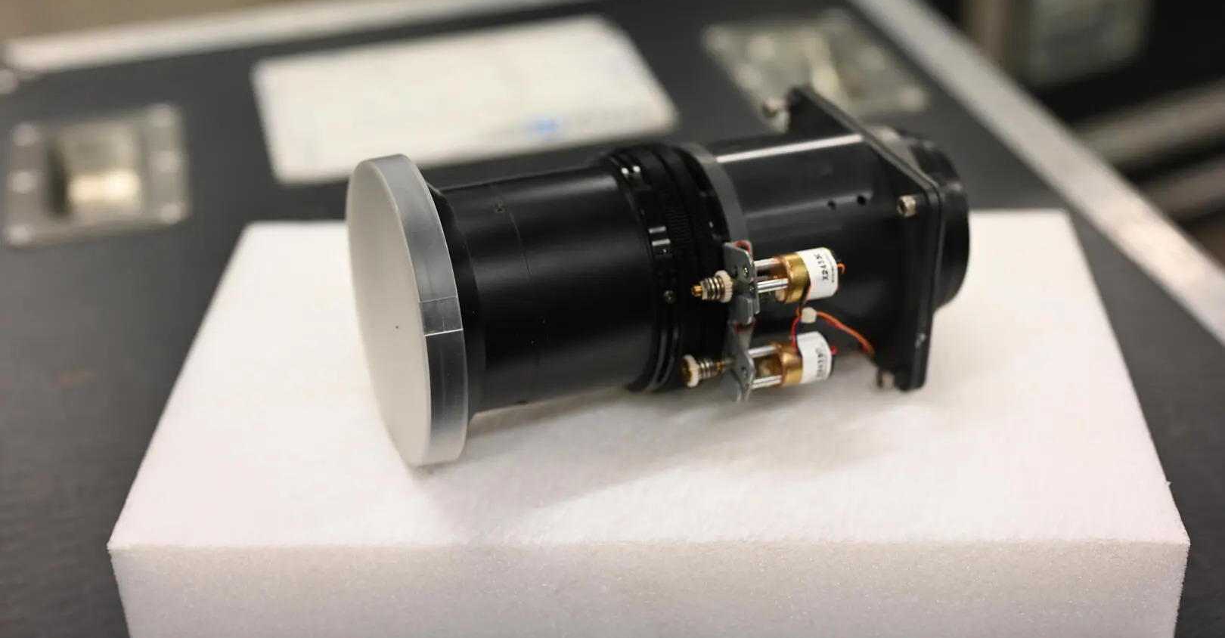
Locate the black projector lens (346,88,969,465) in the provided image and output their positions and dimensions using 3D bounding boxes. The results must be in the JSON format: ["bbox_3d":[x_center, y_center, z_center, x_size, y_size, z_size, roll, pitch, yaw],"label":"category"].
[{"bbox_3d":[0.028,-0.028,0.831,0.287,0.143,0.147,-11,33,-20],"label":"black projector lens"}]

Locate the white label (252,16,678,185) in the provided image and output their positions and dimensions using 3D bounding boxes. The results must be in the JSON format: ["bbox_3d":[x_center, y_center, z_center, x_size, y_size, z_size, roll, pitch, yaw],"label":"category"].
[{"bbox_3d":[-0.123,-0.177,1.320,0.297,0.003,0.212,-10,33,-12],"label":"white label"}]

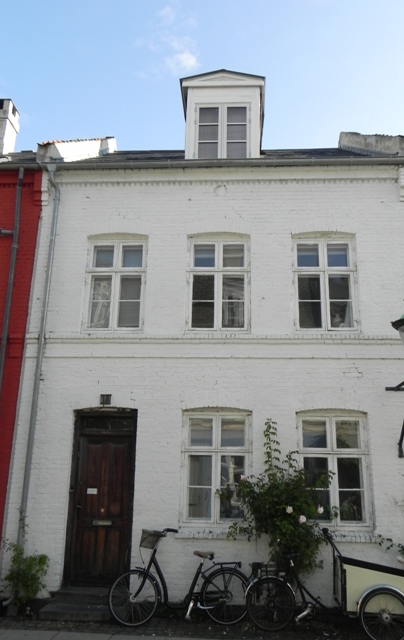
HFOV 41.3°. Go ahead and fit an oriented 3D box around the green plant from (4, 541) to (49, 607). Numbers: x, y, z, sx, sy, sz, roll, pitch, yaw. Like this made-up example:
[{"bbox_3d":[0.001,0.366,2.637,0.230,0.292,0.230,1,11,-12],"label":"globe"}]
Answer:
[{"bbox_3d":[-2.335,3.398,7.052,0.600,0.900,0.500,0,-16,3],"label":"green plant"}]

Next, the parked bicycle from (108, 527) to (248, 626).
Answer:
[{"bbox_3d":[-0.251,3.290,6.878,1.840,1.130,0.580,3,-16,-7],"label":"parked bicycle"}]

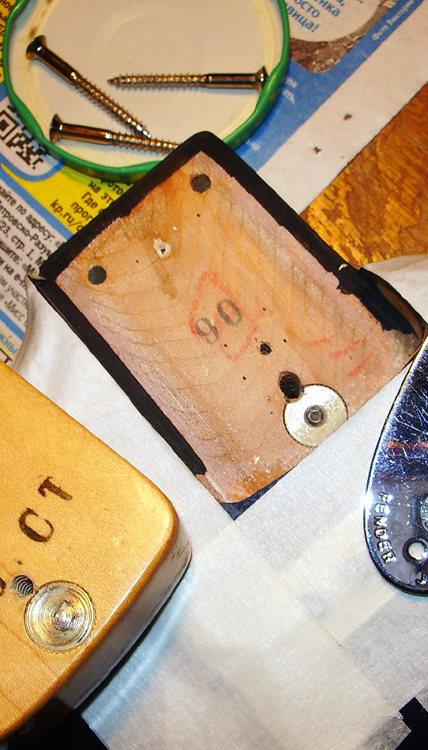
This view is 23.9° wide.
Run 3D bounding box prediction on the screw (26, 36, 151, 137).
[{"bbox_3d":[-0.034,-0.079,0.279,0.044,0.009,0.009,40,89,13],"label":"screw"}]

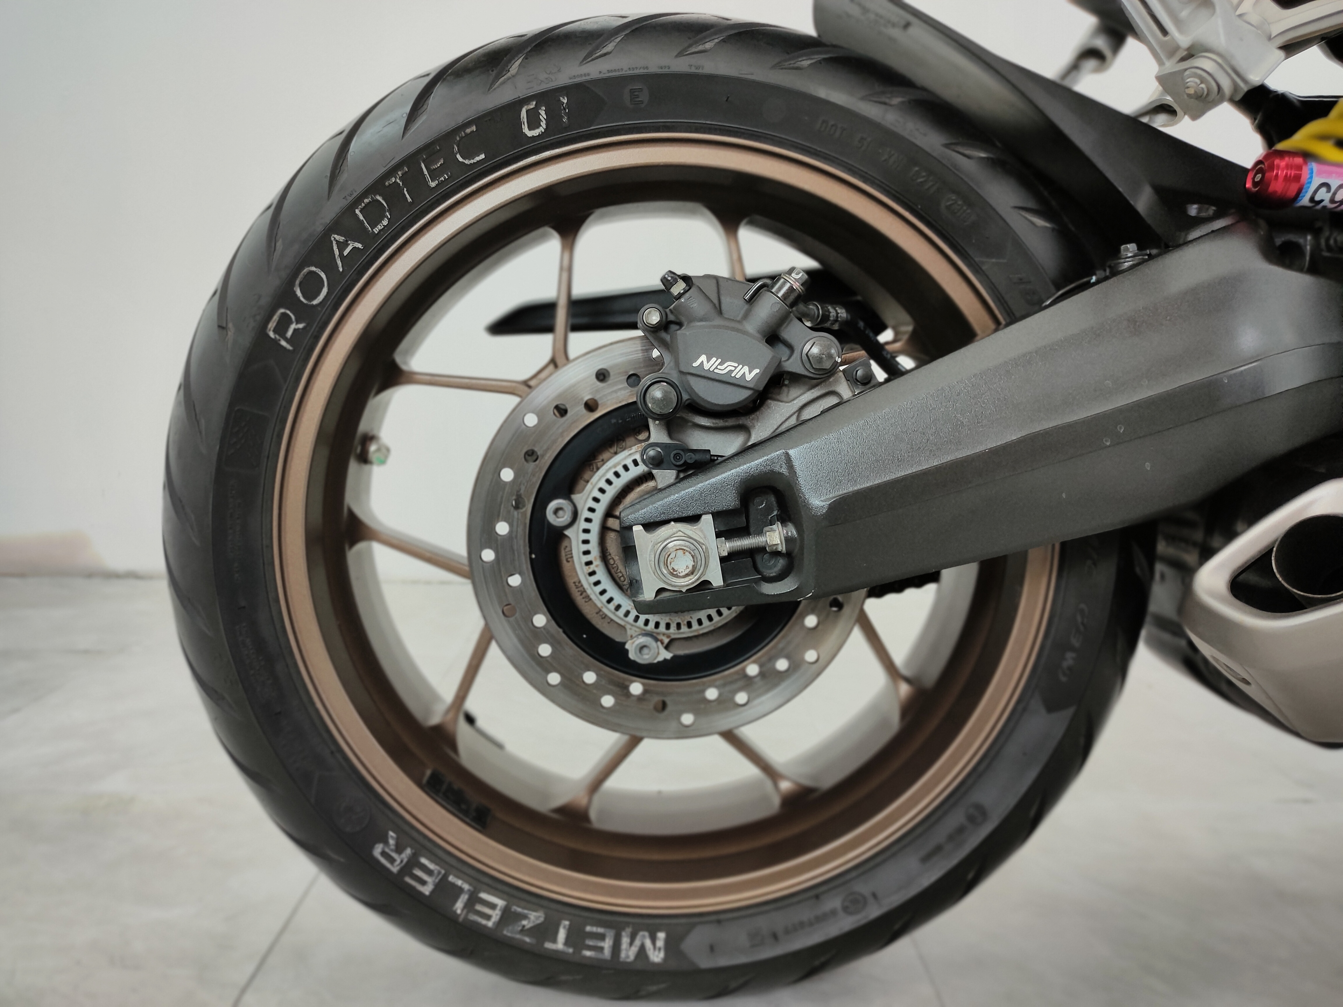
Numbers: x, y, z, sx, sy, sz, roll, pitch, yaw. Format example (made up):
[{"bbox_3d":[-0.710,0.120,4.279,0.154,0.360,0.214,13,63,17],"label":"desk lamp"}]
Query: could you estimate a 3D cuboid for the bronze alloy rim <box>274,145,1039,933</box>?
[{"bbox_3d":[-0.003,0.012,0.798,0.464,0.464,0.152,0,7,-4],"label":"bronze alloy rim"}]

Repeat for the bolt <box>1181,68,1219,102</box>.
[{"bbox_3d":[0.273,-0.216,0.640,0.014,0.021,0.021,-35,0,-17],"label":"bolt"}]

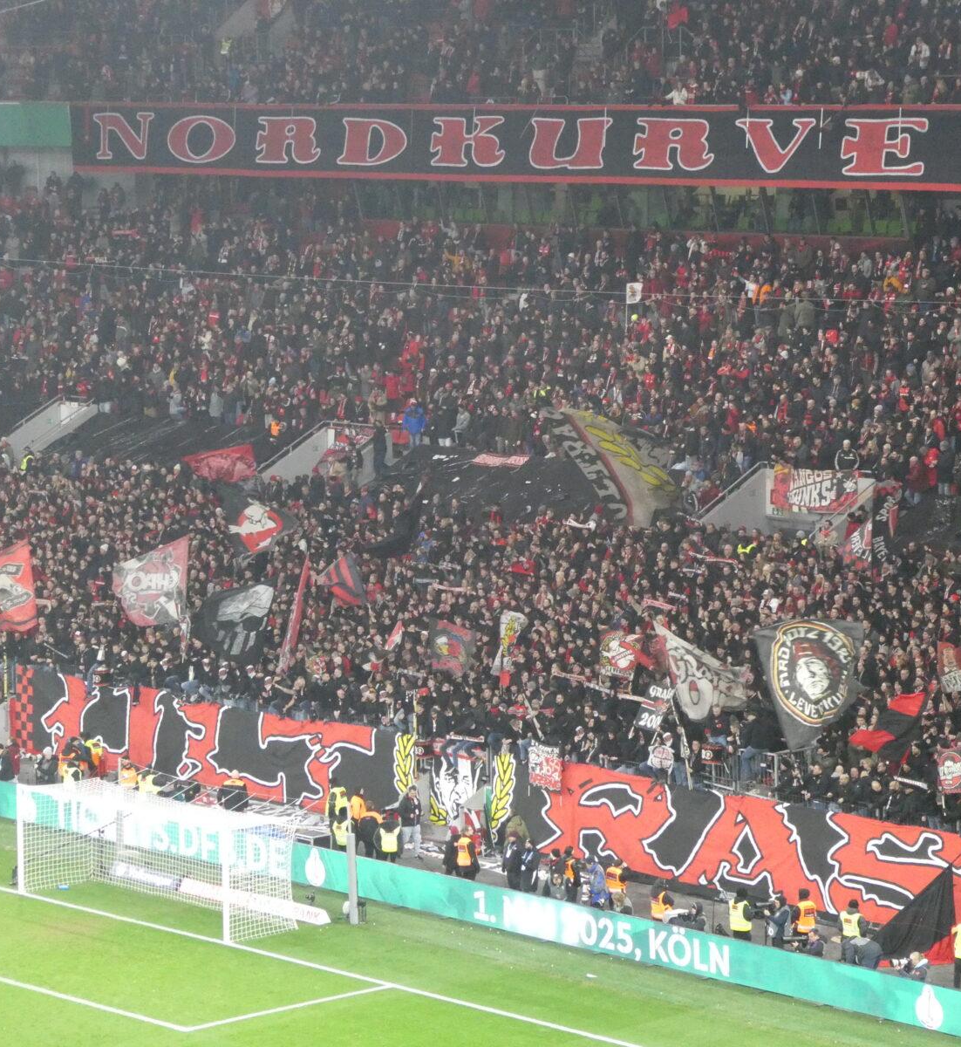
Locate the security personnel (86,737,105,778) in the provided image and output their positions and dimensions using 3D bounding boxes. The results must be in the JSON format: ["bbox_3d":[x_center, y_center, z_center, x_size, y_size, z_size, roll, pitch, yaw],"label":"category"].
[{"bbox_3d":[-10.257,6.390,96.371,0.580,1.650,0.500,-5,8,-40],"label":"security personnel"}]

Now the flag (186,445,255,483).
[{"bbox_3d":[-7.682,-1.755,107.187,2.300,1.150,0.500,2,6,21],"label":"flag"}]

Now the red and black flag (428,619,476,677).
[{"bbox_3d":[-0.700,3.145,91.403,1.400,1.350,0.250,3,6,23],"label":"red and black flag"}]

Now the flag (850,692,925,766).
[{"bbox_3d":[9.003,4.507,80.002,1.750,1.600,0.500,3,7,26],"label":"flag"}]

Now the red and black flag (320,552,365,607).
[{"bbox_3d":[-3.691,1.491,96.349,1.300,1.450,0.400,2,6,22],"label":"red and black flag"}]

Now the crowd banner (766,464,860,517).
[{"bbox_3d":[8.833,-0.859,96.321,0.120,1.100,3.050,-6,8,-44],"label":"crowd banner"}]

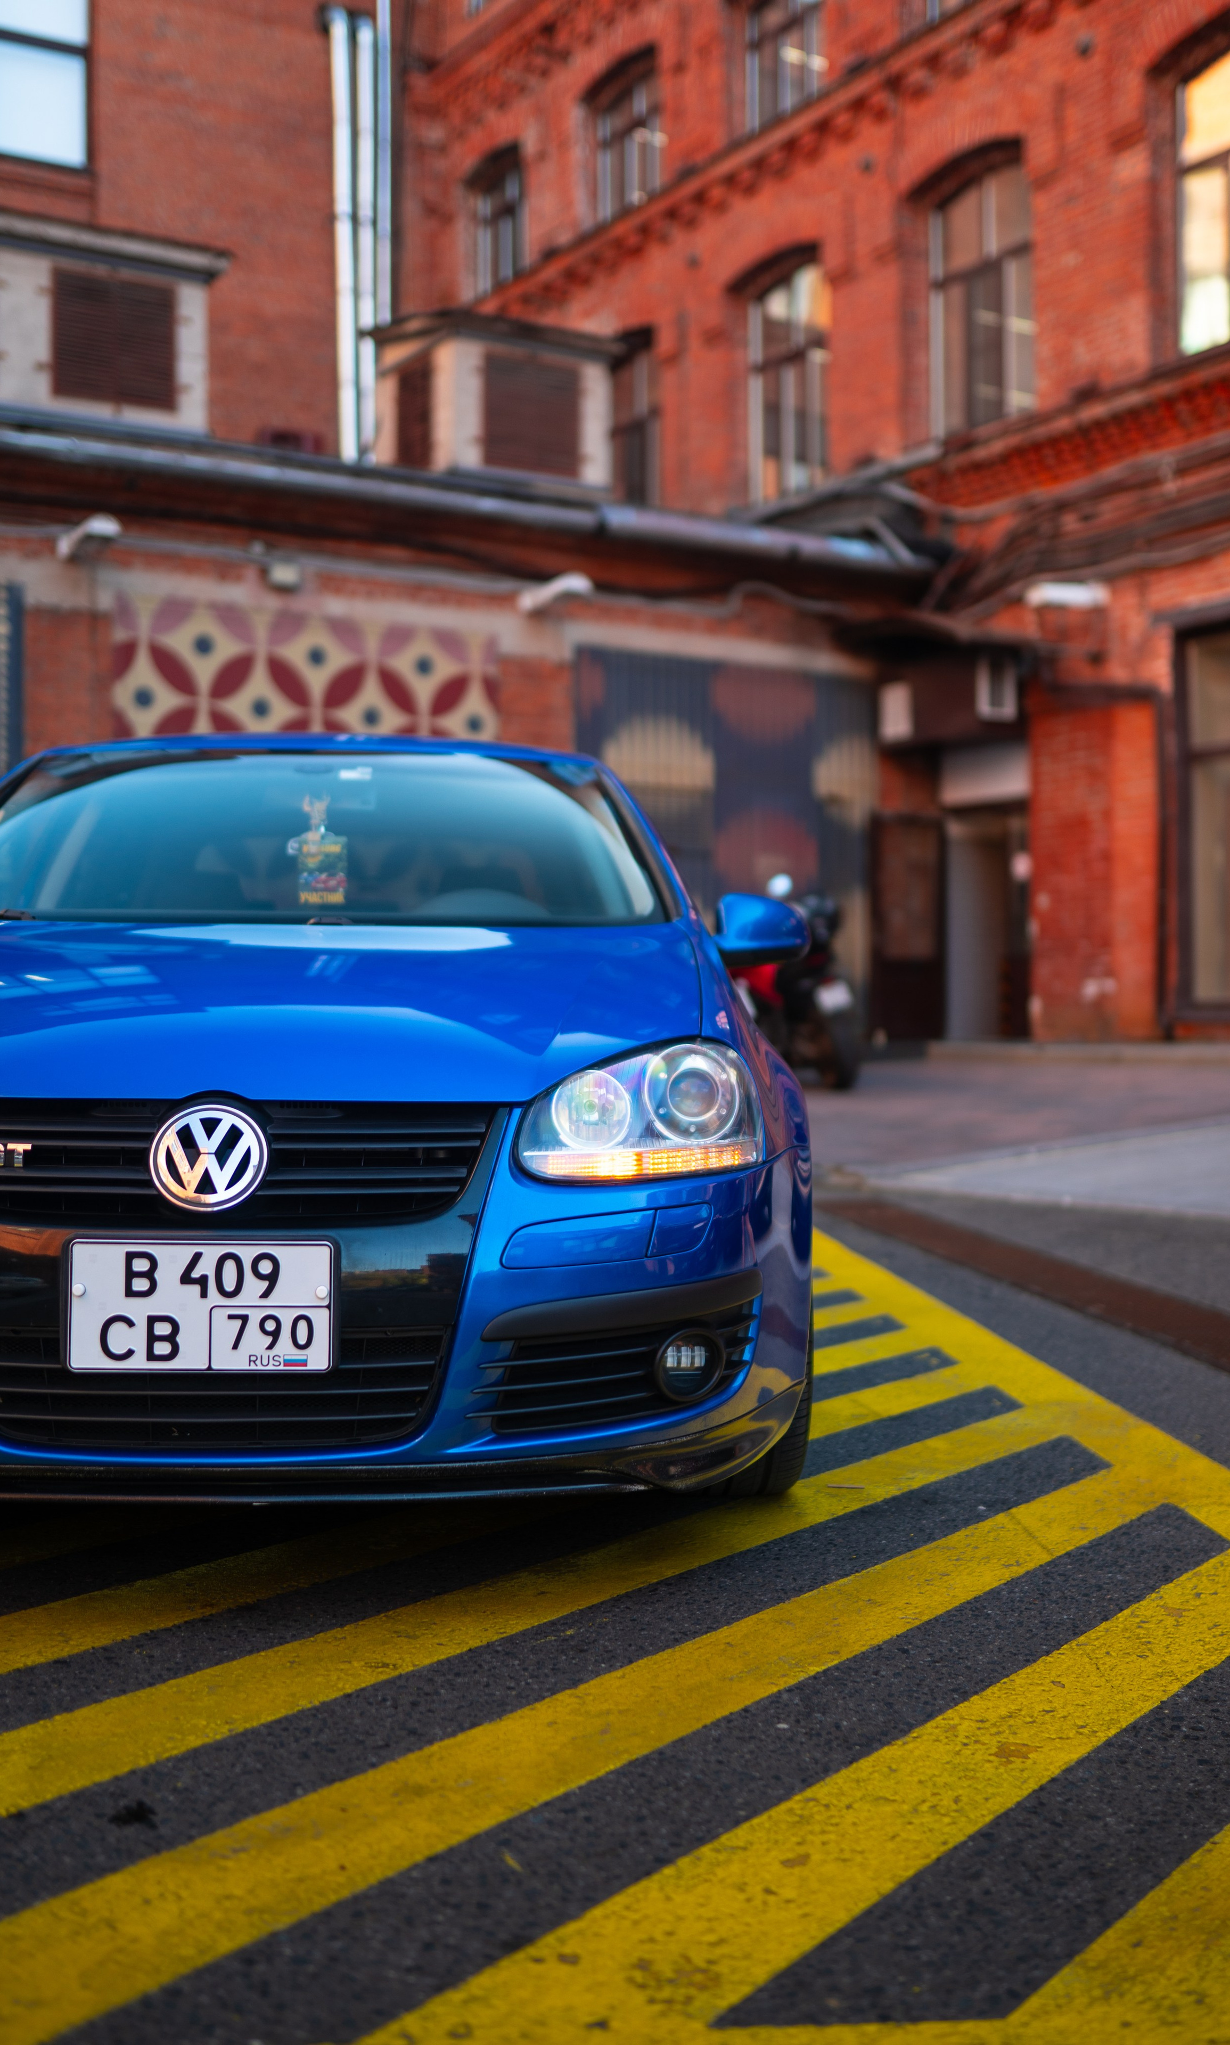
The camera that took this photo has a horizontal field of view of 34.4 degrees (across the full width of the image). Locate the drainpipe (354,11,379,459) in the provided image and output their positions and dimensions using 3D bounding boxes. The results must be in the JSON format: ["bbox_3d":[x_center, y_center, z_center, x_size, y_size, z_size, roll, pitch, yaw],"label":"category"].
[{"bbox_3d":[-3.038,-9.618,24.300,0.200,5.550,0.220,0,-1,-27],"label":"drainpipe"}]

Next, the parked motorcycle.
[{"bbox_3d":[0.880,-0.240,11.700,0.780,1.220,2.050,0,-1,-27],"label":"parked motorcycle"}]

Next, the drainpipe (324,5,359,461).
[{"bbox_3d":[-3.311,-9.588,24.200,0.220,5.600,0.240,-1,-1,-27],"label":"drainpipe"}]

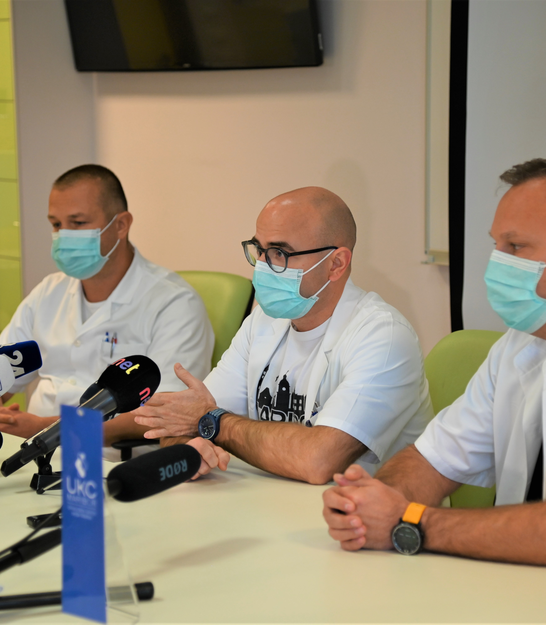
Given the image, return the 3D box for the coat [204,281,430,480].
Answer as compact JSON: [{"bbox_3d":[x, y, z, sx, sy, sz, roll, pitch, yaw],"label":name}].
[{"bbox_3d":[0.090,0.241,3.900,0.420,0.600,0.520,-7,9,-40],"label":"coat"}]

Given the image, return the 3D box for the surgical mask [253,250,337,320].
[{"bbox_3d":[0.031,-0.051,3.777,0.112,0.112,0.138,-8,15,-36],"label":"surgical mask"}]

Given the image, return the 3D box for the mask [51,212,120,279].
[{"bbox_3d":[-0.377,-0.130,4.280,0.150,0.125,0.120,4,19,37],"label":"mask"}]

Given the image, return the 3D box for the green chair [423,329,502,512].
[{"bbox_3d":[0.221,0.529,3.799,0.580,0.910,0.580,-6,9,-36],"label":"green chair"}]

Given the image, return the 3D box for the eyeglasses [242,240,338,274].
[{"bbox_3d":[0.046,-0.102,3.812,0.143,0.046,0.140,-8,15,-36],"label":"eyeglasses"}]

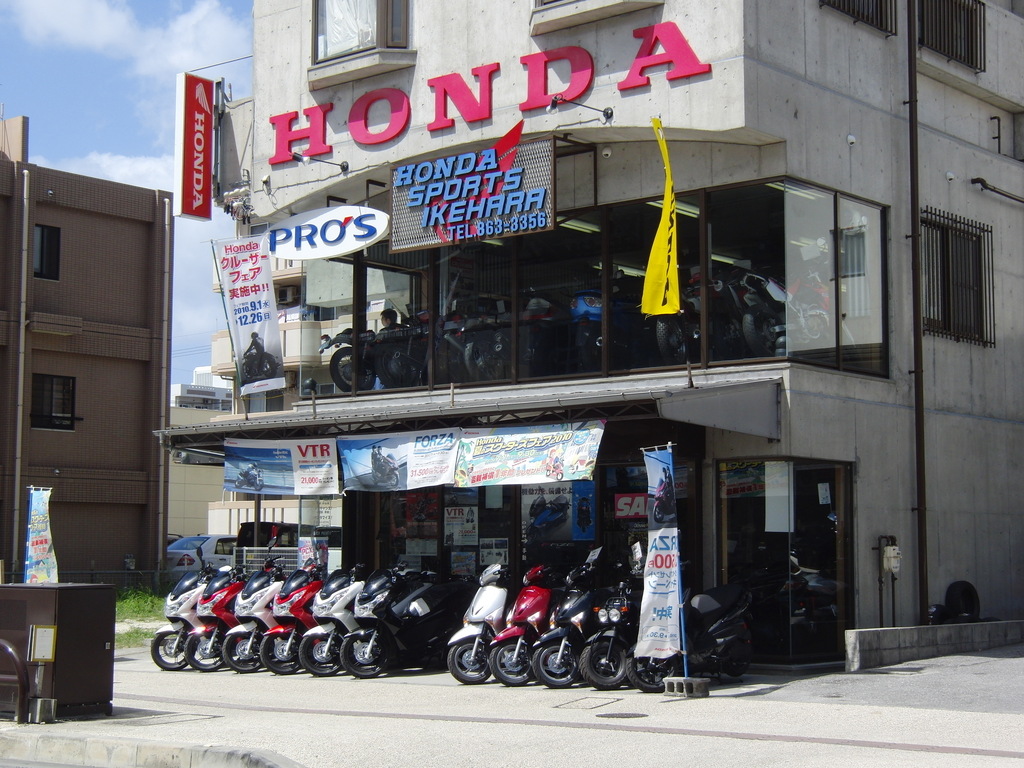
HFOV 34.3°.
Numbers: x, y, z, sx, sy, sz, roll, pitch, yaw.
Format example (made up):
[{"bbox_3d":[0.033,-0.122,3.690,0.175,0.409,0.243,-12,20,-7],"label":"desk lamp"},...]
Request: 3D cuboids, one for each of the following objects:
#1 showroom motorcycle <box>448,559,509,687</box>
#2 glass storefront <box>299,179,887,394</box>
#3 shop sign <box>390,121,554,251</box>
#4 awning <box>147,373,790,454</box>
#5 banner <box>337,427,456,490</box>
[{"bbox_3d":[0.022,2.361,16.375,0.680,1.120,1.820,-4,-7,41],"label":"showroom motorcycle"},{"bbox_3d":[0.781,-0.947,21.274,7.780,2.040,2.350,-4,-7,41],"label":"glass storefront"},{"bbox_3d":[-0.469,-2.145,18.093,2.420,1.220,0.160,-4,-7,39],"label":"shop sign"},{"bbox_3d":[-0.836,0.415,19.557,7.960,0.680,2.190,-4,-7,41],"label":"awning"},{"bbox_3d":[-1.191,0.801,17.172,1.750,0.620,0.080,-5,-7,40],"label":"banner"}]

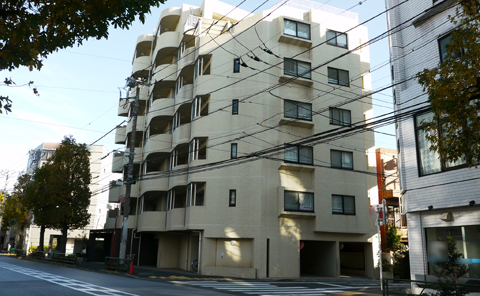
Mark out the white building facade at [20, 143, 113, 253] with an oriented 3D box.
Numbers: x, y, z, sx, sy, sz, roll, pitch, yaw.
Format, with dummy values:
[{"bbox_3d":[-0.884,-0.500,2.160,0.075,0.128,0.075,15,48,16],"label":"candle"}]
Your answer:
[{"bbox_3d":[-27.431,7.899,61.825,12.000,16.600,7.000,2,-15,0],"label":"white building facade"}]

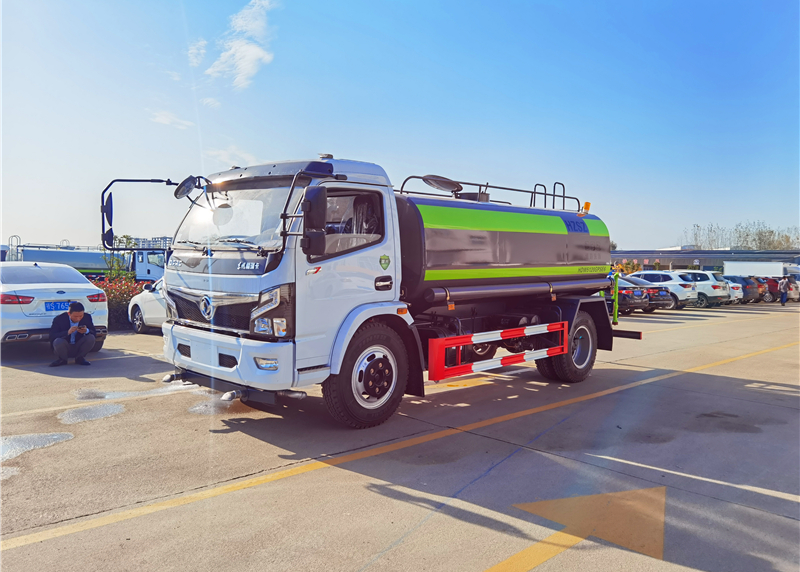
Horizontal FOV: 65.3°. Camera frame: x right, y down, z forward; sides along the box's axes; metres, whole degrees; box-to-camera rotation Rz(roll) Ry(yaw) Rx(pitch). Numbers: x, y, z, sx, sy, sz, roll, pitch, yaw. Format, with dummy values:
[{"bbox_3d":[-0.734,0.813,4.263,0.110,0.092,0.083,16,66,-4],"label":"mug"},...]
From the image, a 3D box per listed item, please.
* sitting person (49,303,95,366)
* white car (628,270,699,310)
[{"bbox_3d":[-4.876,0.681,9.243,0.660,0.900,0.750,1,2,-30],"label":"sitting person"},{"bbox_3d":[11.925,0.172,29.923,4.580,1.700,1.850,3,2,43],"label":"white car"}]

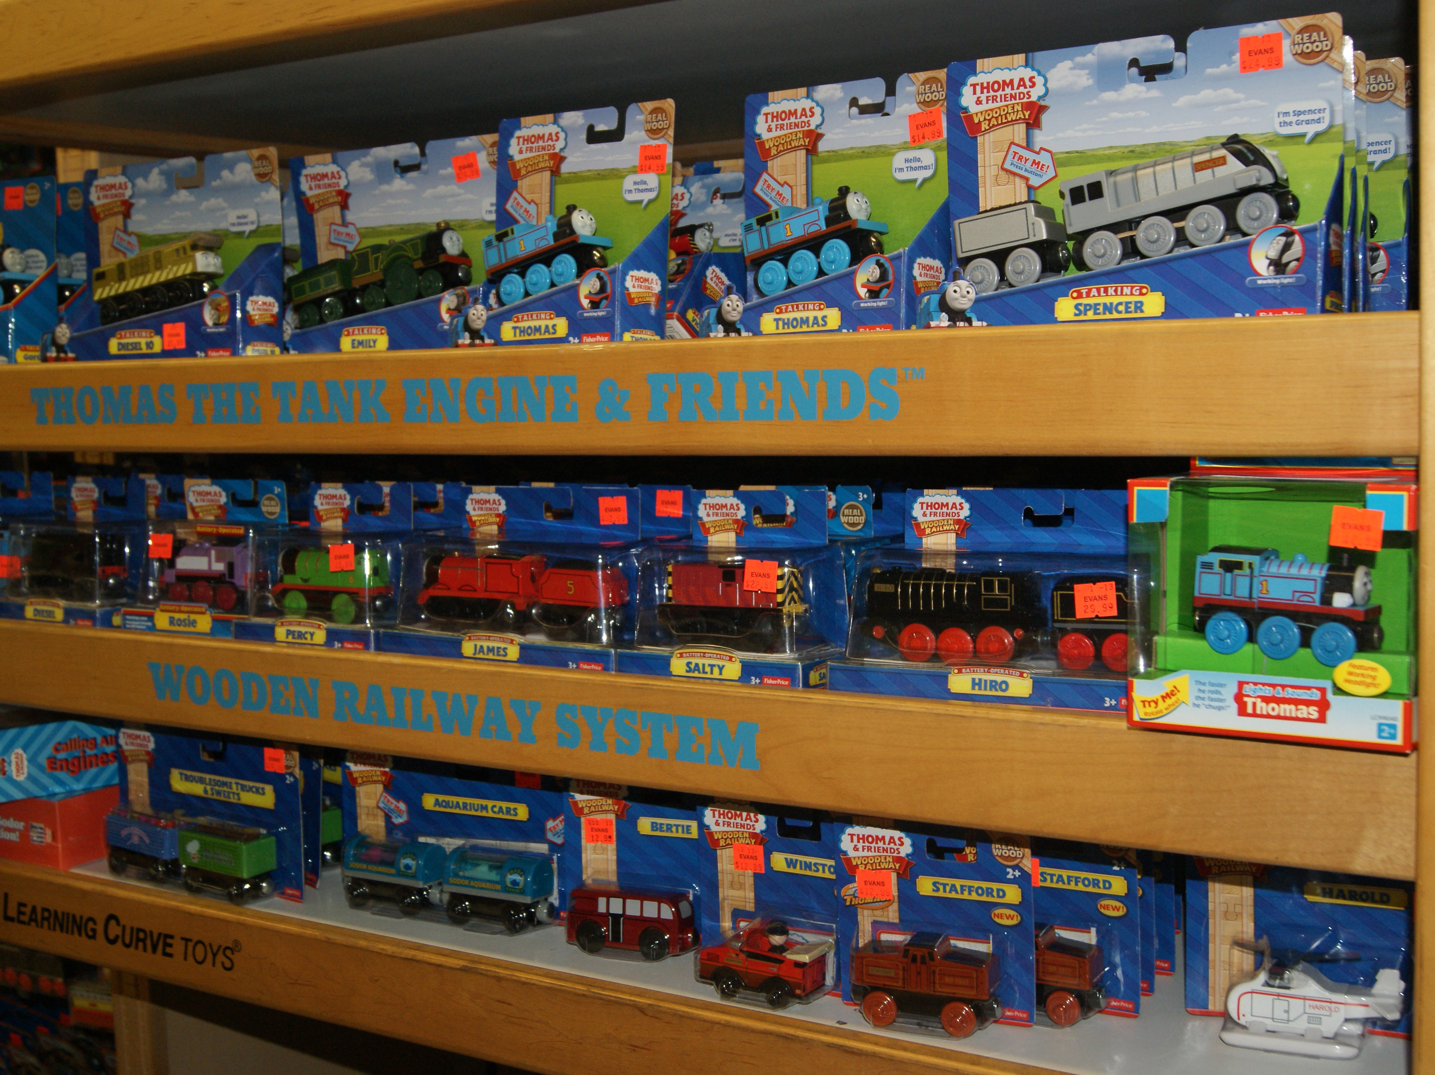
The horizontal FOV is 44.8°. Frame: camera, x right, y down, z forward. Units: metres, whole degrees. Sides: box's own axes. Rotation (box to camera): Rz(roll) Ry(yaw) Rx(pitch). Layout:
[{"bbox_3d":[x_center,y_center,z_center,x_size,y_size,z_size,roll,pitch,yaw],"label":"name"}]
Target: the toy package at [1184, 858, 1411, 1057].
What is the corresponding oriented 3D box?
[{"bbox_3d":[0.294,0.203,0.890,0.112,0.114,0.040,0,8,22],"label":"toy package"}]

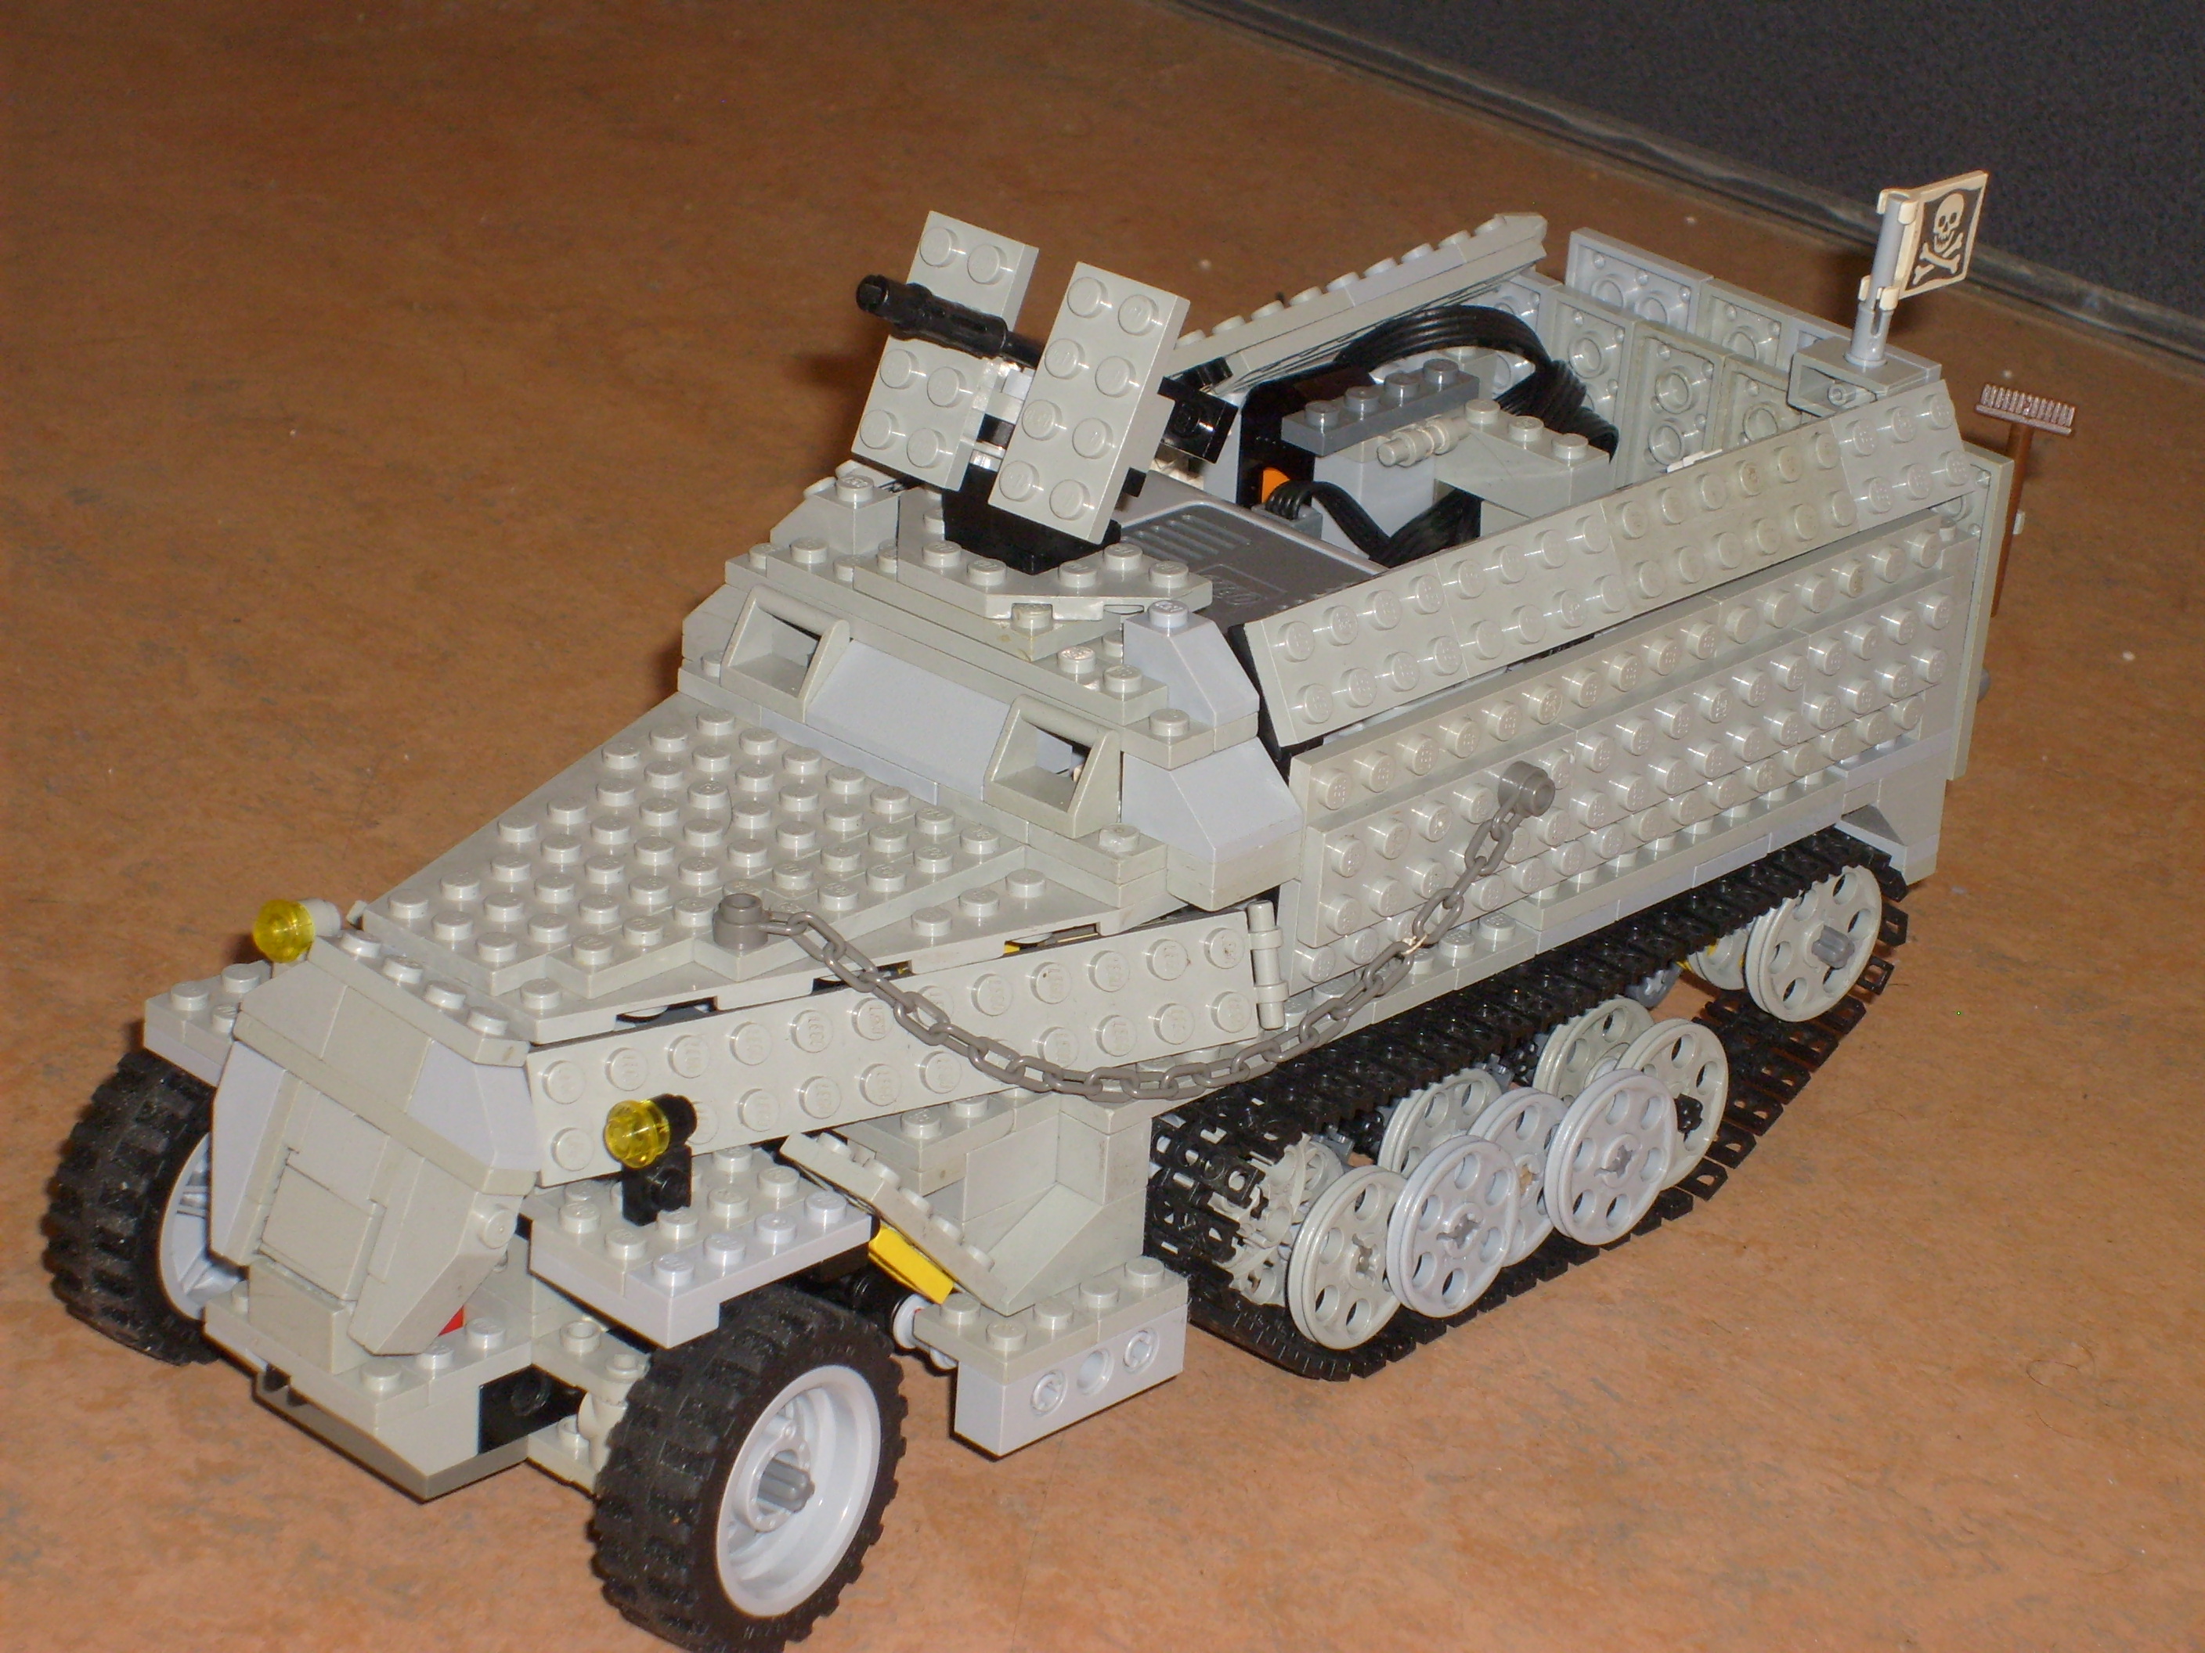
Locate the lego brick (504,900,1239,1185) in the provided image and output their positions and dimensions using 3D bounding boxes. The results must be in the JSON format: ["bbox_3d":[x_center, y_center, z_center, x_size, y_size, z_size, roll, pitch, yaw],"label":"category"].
[{"bbox_3d":[-0.024,0.026,0.812,0.096,0.016,0.005,-11,11,-26],"label":"lego brick"}]

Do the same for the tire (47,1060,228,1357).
[{"bbox_3d":[-0.113,0.046,0.853,0.014,0.043,0.043,21,30,35],"label":"tire"}]

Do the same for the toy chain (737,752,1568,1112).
[{"bbox_3d":[0.010,0.014,0.829,0.127,0.033,0.025,-14,29,-32],"label":"toy chain"}]

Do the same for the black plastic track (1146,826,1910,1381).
[{"bbox_3d":[0.055,0.034,0.887,0.021,0.046,0.136,24,32,39],"label":"black plastic track"}]

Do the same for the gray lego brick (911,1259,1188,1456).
[{"bbox_3d":[-0.006,0.063,0.832,0.016,0.015,0.032,24,32,39],"label":"gray lego brick"}]

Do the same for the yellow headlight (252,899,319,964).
[{"bbox_3d":[-0.101,0.013,0.830,0.008,0.008,0.005,24,32,39],"label":"yellow headlight"}]

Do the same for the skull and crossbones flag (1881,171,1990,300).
[{"bbox_3d":[0.113,-0.081,0.929,0.005,0.016,0.019,27,29,37],"label":"skull and crossbones flag"}]

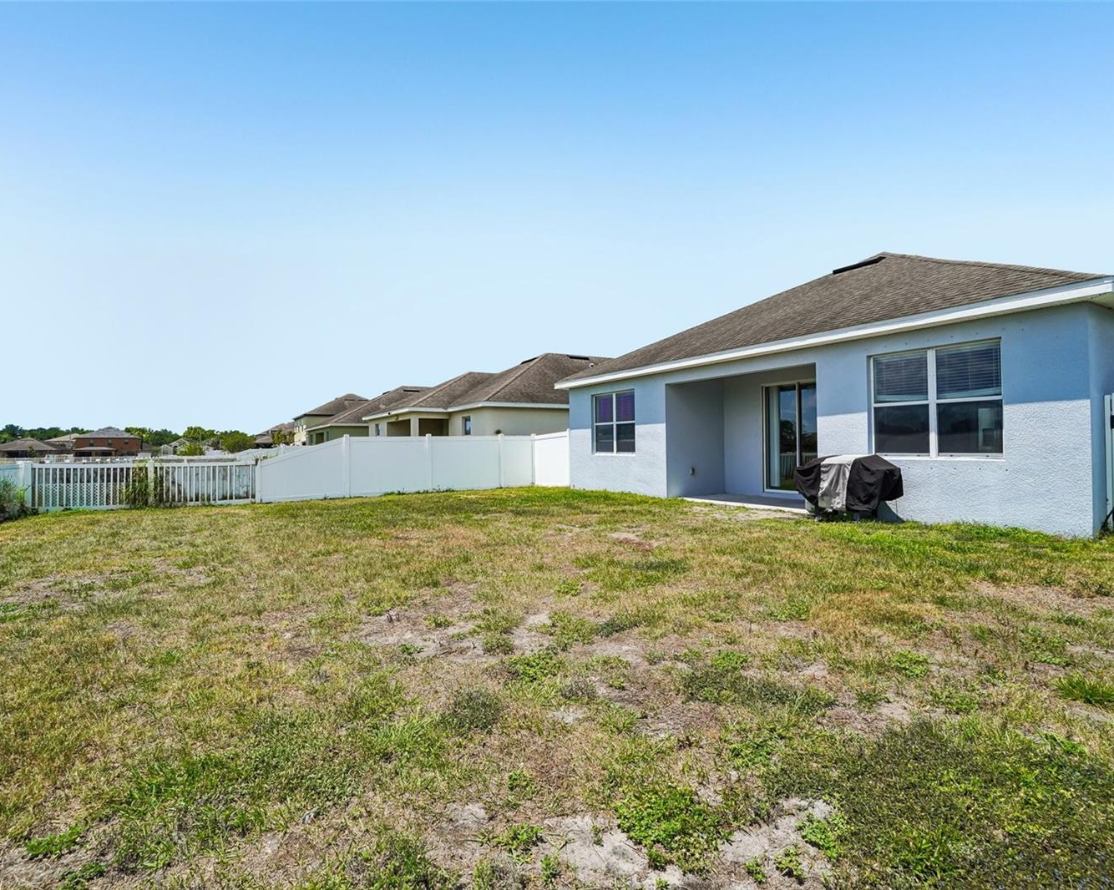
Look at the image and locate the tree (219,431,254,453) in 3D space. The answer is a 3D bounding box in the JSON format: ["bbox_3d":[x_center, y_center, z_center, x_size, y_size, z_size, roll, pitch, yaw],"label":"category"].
[{"bbox_3d":[-54.887,0.178,95.000,5.100,5.300,5.100,-1,0,-30],"label":"tree"}]

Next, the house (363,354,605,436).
[{"bbox_3d":[0.781,-1.817,30.899,19.000,6.400,12.700,-1,0,-30],"label":"house"}]

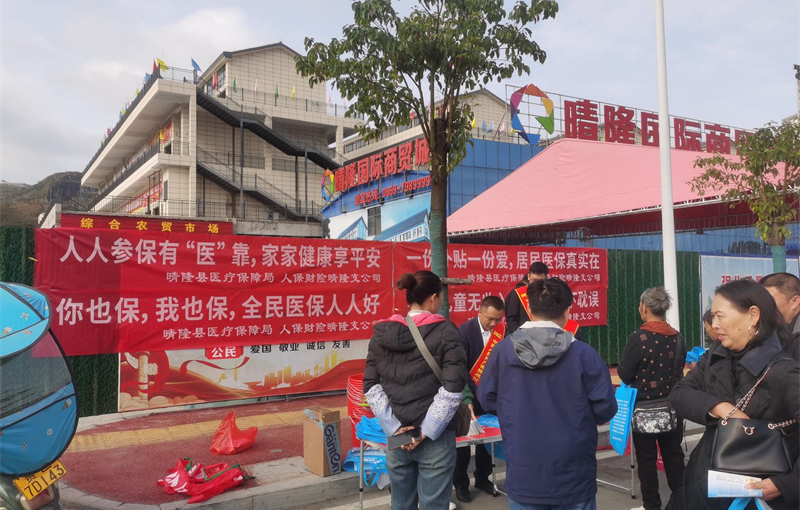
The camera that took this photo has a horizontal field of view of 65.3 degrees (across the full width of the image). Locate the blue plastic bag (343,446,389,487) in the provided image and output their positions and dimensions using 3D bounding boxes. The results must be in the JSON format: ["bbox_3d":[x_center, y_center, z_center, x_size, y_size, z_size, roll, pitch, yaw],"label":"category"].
[{"bbox_3d":[-0.250,1.622,4.821,0.380,0.250,0.270,1,-3,-23],"label":"blue plastic bag"}]

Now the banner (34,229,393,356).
[{"bbox_3d":[-1.962,0.428,7.607,4.340,1.310,0.060,2,-3,-31],"label":"banner"}]

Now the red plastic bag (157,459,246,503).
[{"bbox_3d":[-1.400,1.579,4.433,0.560,0.160,0.460,1,-3,-18],"label":"red plastic bag"}]

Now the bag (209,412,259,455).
[{"bbox_3d":[-1.440,1.551,5.465,0.400,0.300,0.280,1,-3,-15],"label":"bag"}]

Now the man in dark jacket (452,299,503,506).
[{"bbox_3d":[0.600,1.058,4.757,0.520,1.520,0.430,1,-3,-23],"label":"man in dark jacket"}]

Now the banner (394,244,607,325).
[{"bbox_3d":[1.798,0.522,9.833,4.350,1.300,0.060,2,-3,-31],"label":"banner"}]

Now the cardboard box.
[{"bbox_3d":[-0.602,1.434,4.866,0.175,0.480,0.300,2,-3,-36],"label":"cardboard box"}]

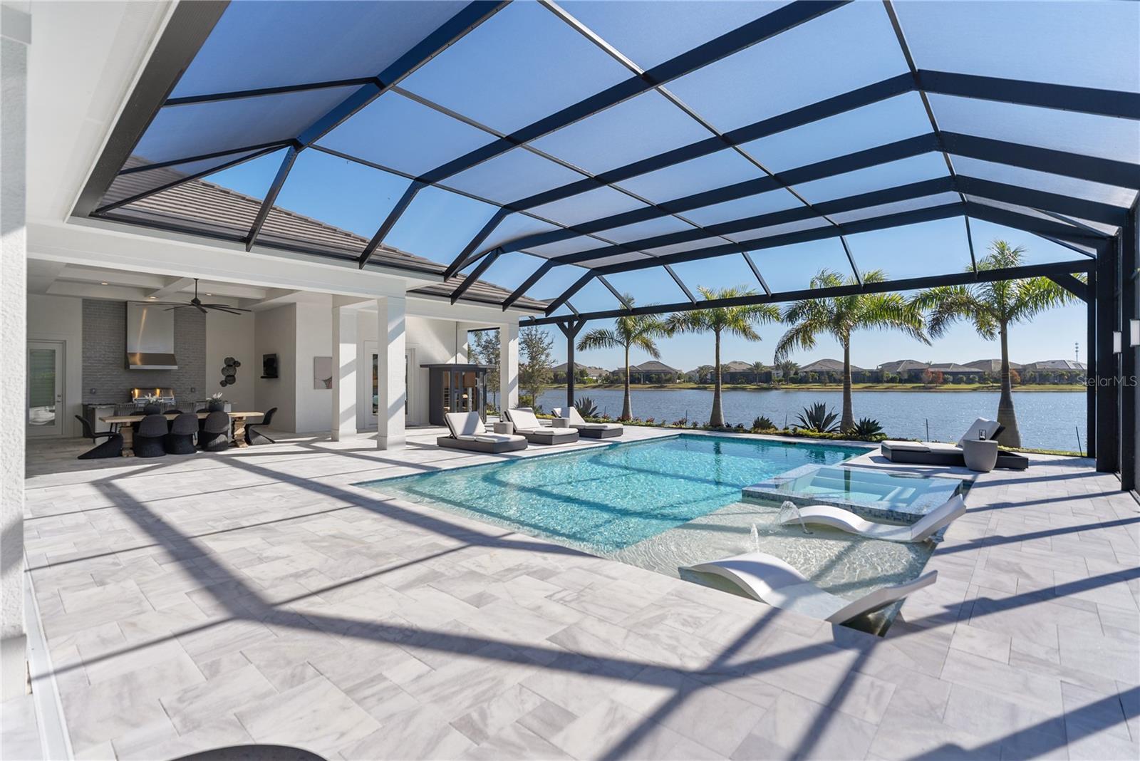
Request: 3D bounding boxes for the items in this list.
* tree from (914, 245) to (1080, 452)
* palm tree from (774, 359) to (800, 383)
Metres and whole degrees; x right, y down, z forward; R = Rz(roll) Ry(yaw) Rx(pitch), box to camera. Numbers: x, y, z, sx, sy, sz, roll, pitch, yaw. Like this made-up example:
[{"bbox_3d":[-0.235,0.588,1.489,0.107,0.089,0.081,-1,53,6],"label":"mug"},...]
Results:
[{"bbox_3d":[9.980,-0.840,11.900,3.300,4.860,3.300,0,0,40],"label":"tree"},{"bbox_3d":[57.800,-2.450,135.000,6.000,6.600,6.000,0,0,23],"label":"palm tree"}]

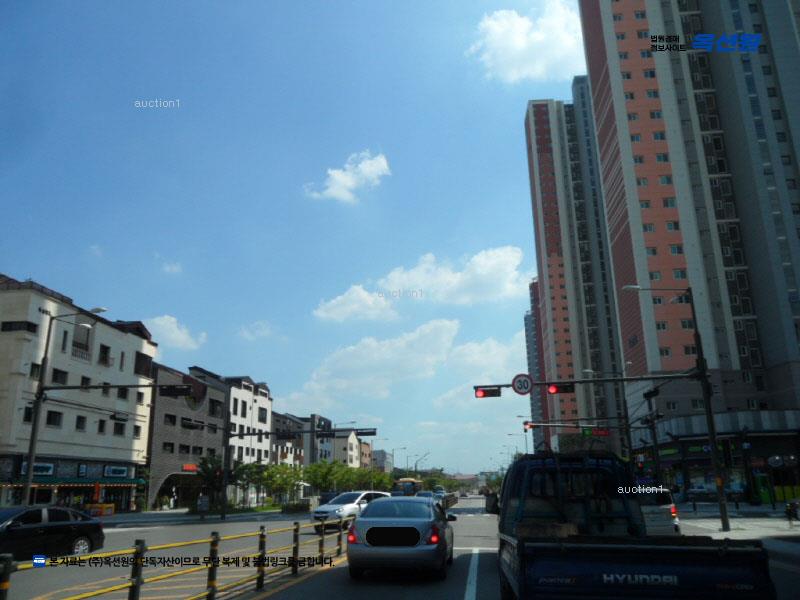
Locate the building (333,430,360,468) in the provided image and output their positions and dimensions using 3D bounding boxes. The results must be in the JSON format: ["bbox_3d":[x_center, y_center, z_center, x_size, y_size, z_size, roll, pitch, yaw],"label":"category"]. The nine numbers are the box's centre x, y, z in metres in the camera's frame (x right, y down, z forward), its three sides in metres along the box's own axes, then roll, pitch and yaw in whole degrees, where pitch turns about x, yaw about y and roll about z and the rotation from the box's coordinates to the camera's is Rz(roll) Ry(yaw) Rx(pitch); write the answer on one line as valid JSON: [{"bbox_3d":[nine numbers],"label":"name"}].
[{"bbox_3d":[-16.239,39.330,149.183,10.500,15.200,14.000,-3,-17,7],"label":"building"}]

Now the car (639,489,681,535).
[{"bbox_3d":[6.486,6.323,18.187,1.740,1.500,4.200,-3,-17,5],"label":"car"}]

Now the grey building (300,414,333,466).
[{"bbox_3d":[-20.590,30.554,119.767,11.500,15.400,15.000,-3,-17,7],"label":"grey building"}]

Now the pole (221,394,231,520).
[{"bbox_3d":[-11.004,9.847,39.302,0.350,7.600,0.350,-3,-17,7],"label":"pole"}]

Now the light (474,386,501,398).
[{"bbox_3d":[3.486,3.711,24.719,1.030,0.380,0.300,-3,-17,7],"label":"light"}]

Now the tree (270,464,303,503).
[{"bbox_3d":[-14.899,24.387,82.530,4.000,4.900,4.100,-3,-17,7],"label":"tree"}]

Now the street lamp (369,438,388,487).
[{"bbox_3d":[-3.078,26.341,96.156,2.800,9.400,0.350,-3,-17,7],"label":"street lamp"}]

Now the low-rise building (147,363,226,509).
[{"bbox_3d":[-30.002,15.840,71.076,13.800,15.000,17.500,-3,-17,7],"label":"low-rise building"}]

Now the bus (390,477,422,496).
[{"bbox_3d":[1.680,29.392,96.202,2.500,3.250,10.800,-3,-17,7],"label":"bus"}]

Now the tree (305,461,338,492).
[{"bbox_3d":[-9.597,22.570,77.079,4.100,5.500,4.100,-3,-17,7],"label":"tree"}]

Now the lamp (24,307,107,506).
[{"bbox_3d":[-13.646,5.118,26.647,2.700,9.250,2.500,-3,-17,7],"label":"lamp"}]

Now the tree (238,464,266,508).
[{"bbox_3d":[-16.353,20.000,67.726,2.800,4.600,2.800,-3,-17,7],"label":"tree"}]

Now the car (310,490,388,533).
[{"bbox_3d":[-1.859,8.948,26.491,1.790,1.520,4.300,-13,-20,35],"label":"car"}]

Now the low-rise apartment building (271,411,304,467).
[{"bbox_3d":[-24.995,26.909,104.667,13.000,13.800,17.500,-3,-17,7],"label":"low-rise apartment building"}]

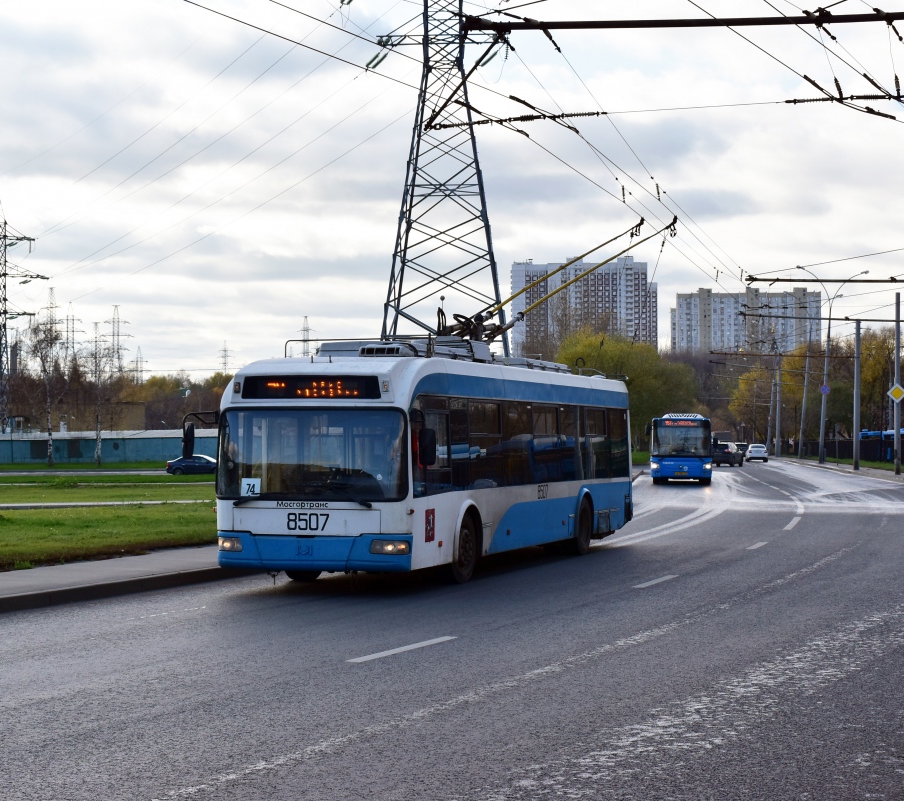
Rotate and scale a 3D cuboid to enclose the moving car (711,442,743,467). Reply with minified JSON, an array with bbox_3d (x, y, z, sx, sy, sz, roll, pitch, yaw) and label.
[{"bbox_3d":[18.750,3.714,124.619,1.820,1.720,4.640,0,-1,22],"label":"moving car"}]

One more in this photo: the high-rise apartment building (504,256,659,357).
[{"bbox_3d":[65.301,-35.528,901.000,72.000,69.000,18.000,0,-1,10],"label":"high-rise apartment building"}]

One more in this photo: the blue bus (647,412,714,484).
[{"bbox_3d":[10.179,2.089,79.272,2.500,2.980,12.200,0,-1,8],"label":"blue bus"}]

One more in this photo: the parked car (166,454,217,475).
[{"bbox_3d":[-17.470,4.420,125.200,4.600,1.460,1.780,0,-1,-10],"label":"parked car"}]

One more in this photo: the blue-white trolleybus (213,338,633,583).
[{"bbox_3d":[0.156,0.783,27.009,2.520,3.300,11.750,0,-1,19],"label":"blue-white trolleybus"}]

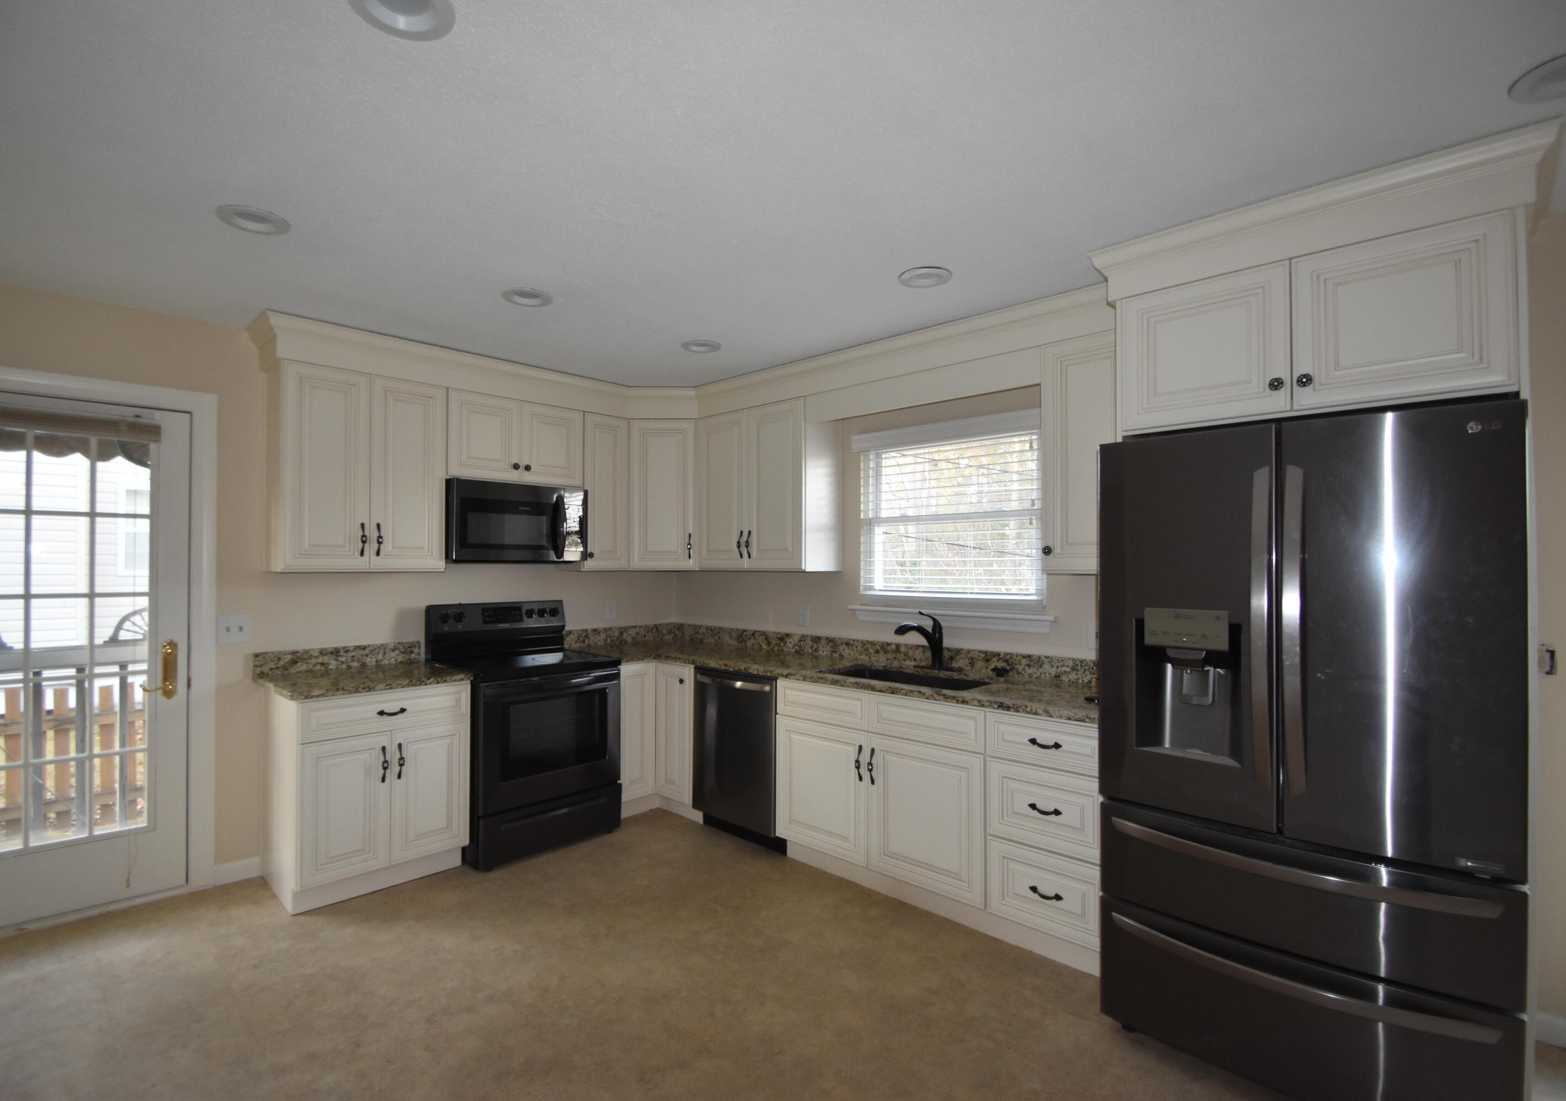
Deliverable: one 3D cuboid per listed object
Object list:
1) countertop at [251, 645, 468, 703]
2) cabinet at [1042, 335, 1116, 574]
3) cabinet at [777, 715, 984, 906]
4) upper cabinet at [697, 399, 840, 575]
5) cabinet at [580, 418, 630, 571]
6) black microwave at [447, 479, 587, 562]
[{"bbox_3d":[-1.911,0.536,3.147,0.655,0.133,0.704,-1,-2,43],"label":"countertop"},{"bbox_3d":[1.278,-0.359,2.761,0.350,0.919,0.324,-1,-2,43],"label":"cabinet"},{"bbox_3d":[0.573,1.063,3.140,1.062,0.586,0.614,-1,-2,43],"label":"cabinet"},{"bbox_3d":[-0.098,-0.338,4.038,0.872,0.910,0.330,-1,-2,43],"label":"upper cabinet"},{"bbox_3d":[-1.166,-0.338,4.205,0.324,0.921,0.307,-1,-2,43],"label":"cabinet"},{"bbox_3d":[-1.506,-0.148,3.785,0.395,0.426,0.761,-1,-2,43],"label":"black microwave"}]

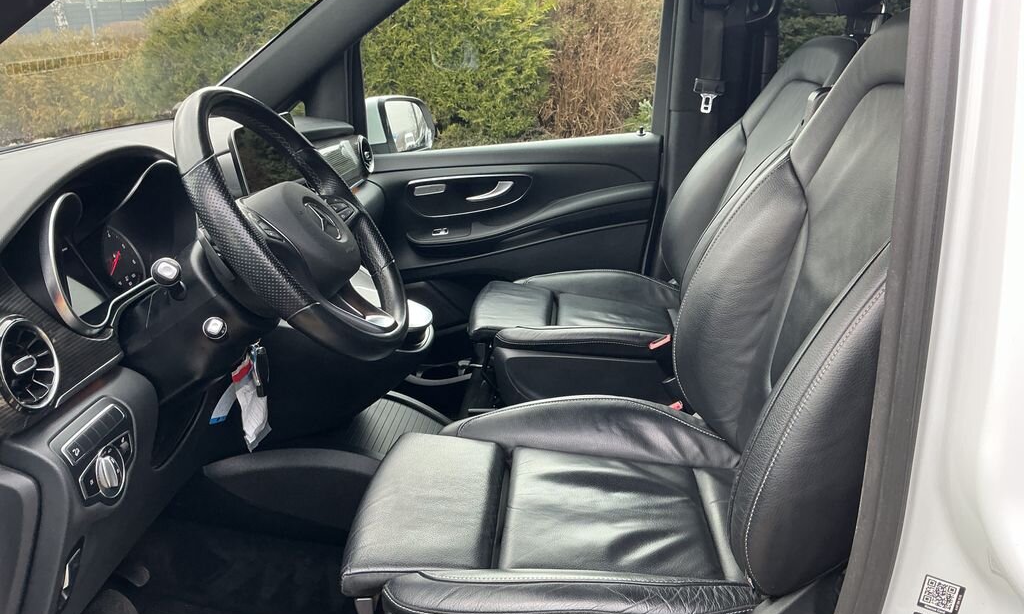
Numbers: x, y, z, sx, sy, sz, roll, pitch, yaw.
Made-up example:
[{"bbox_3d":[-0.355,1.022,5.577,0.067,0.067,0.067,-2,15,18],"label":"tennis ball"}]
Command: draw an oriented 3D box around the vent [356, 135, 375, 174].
[{"bbox_3d":[-0.365,-0.368,2.092,0.025,0.094,0.094,-11,16,12],"label":"vent"}]

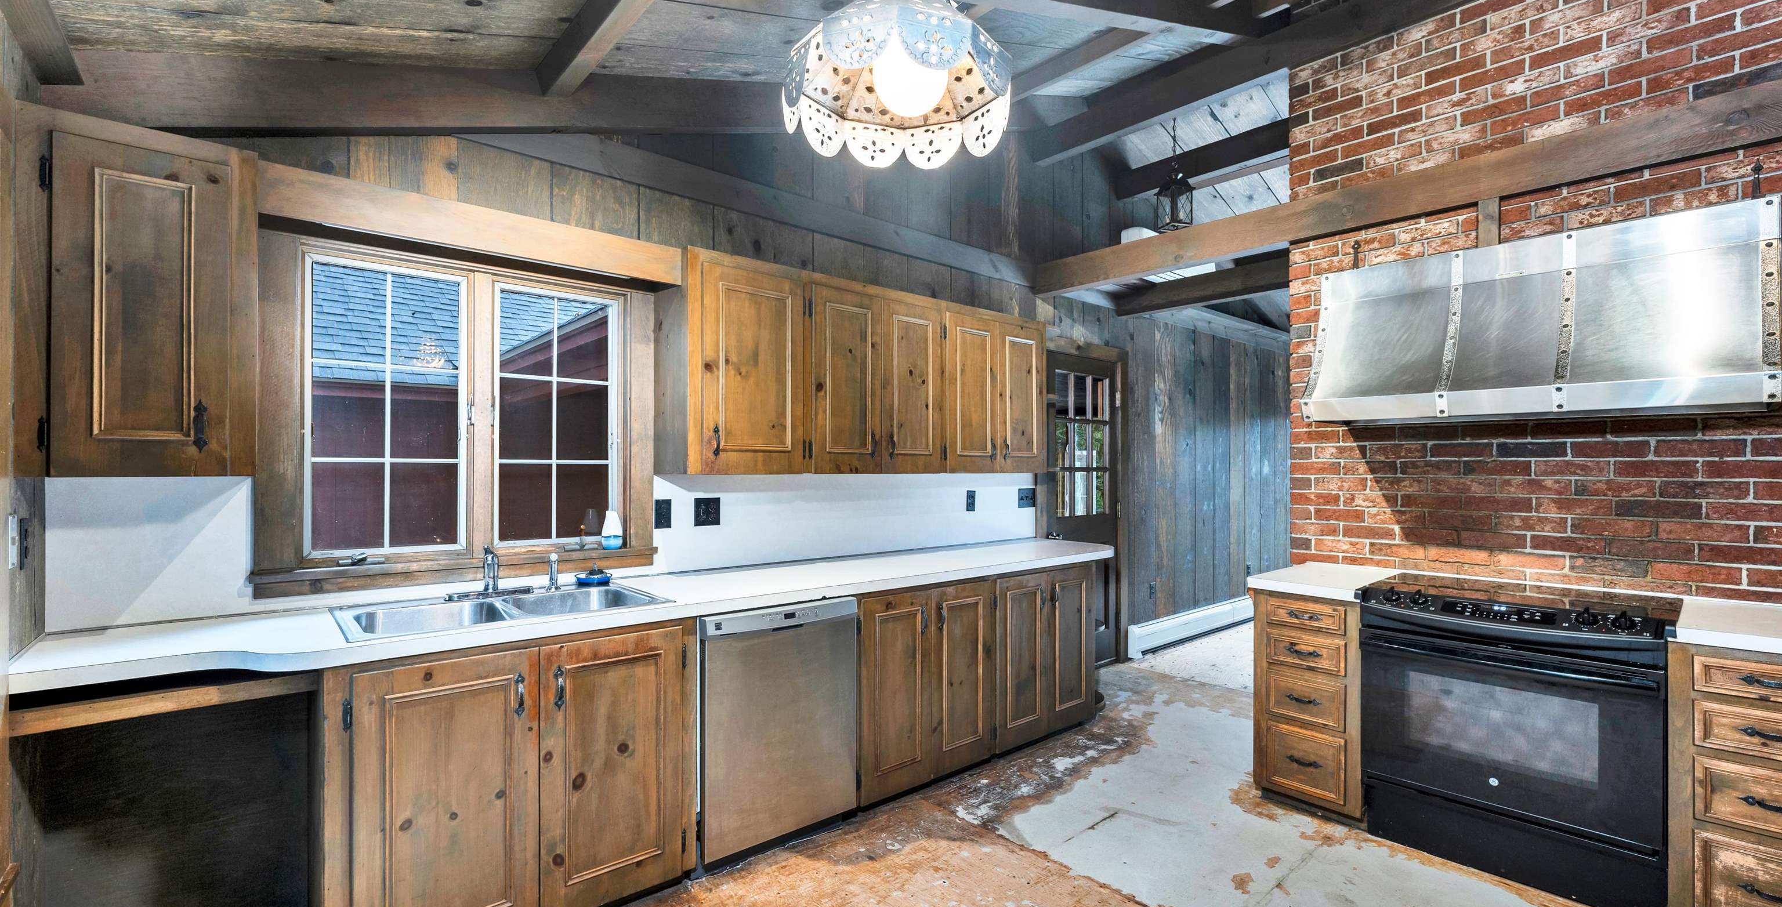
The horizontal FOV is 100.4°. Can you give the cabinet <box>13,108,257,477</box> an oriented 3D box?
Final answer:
[{"bbox_3d":[-1.841,-0.354,1.846,0.402,0.823,0.305,1,-1,-41],"label":"cabinet"}]

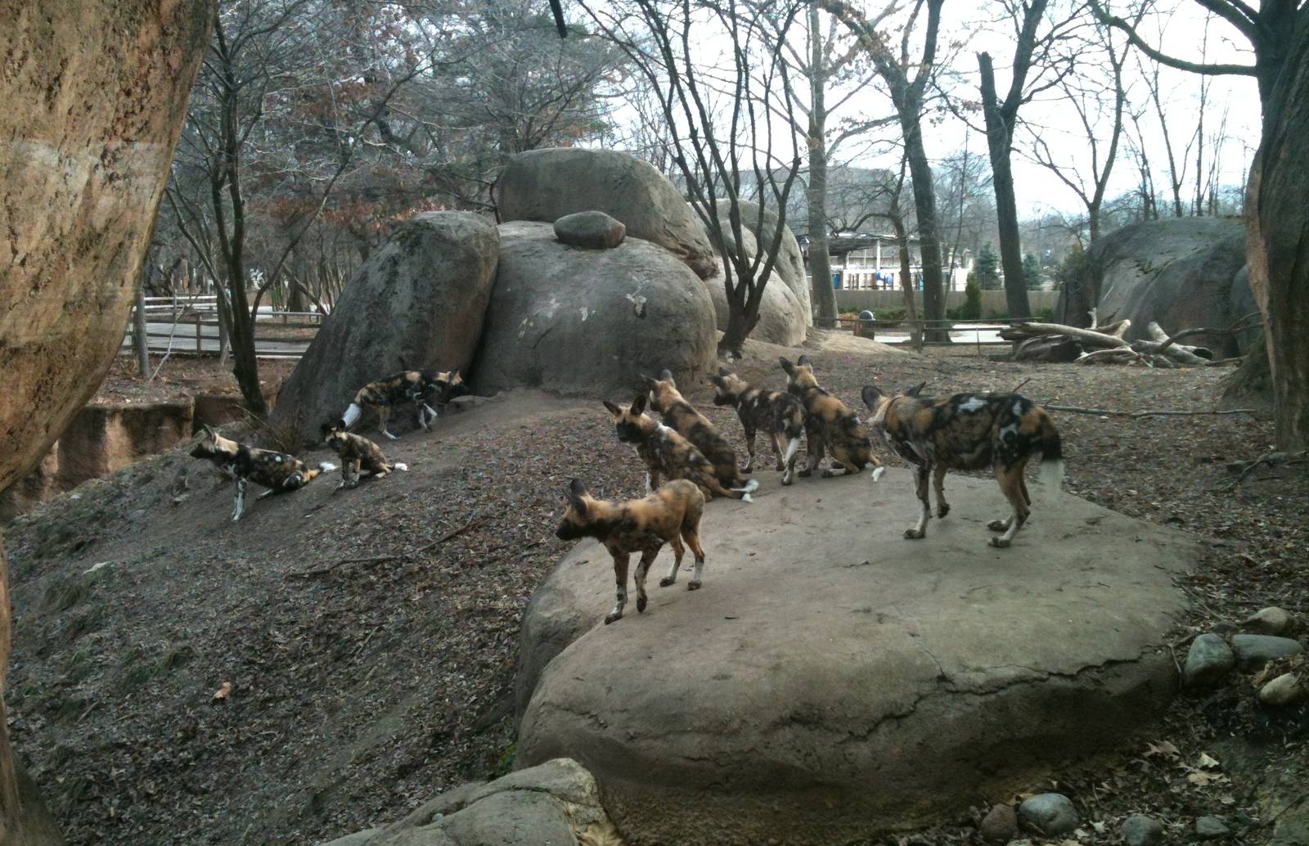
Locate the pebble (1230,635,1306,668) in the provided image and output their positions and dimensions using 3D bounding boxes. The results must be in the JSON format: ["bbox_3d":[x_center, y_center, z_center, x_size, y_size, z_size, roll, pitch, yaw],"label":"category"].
[{"bbox_3d":[2.643,0.984,5.700,0.280,0.126,0.200,0,6,0],"label":"pebble"}]

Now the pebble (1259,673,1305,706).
[{"bbox_3d":[2.370,1.006,5.000,0.175,0.105,0.140,0,6,0],"label":"pebble"}]

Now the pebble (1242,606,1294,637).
[{"bbox_3d":[2.828,0.917,6.100,0.211,0.123,0.180,0,6,0],"label":"pebble"}]

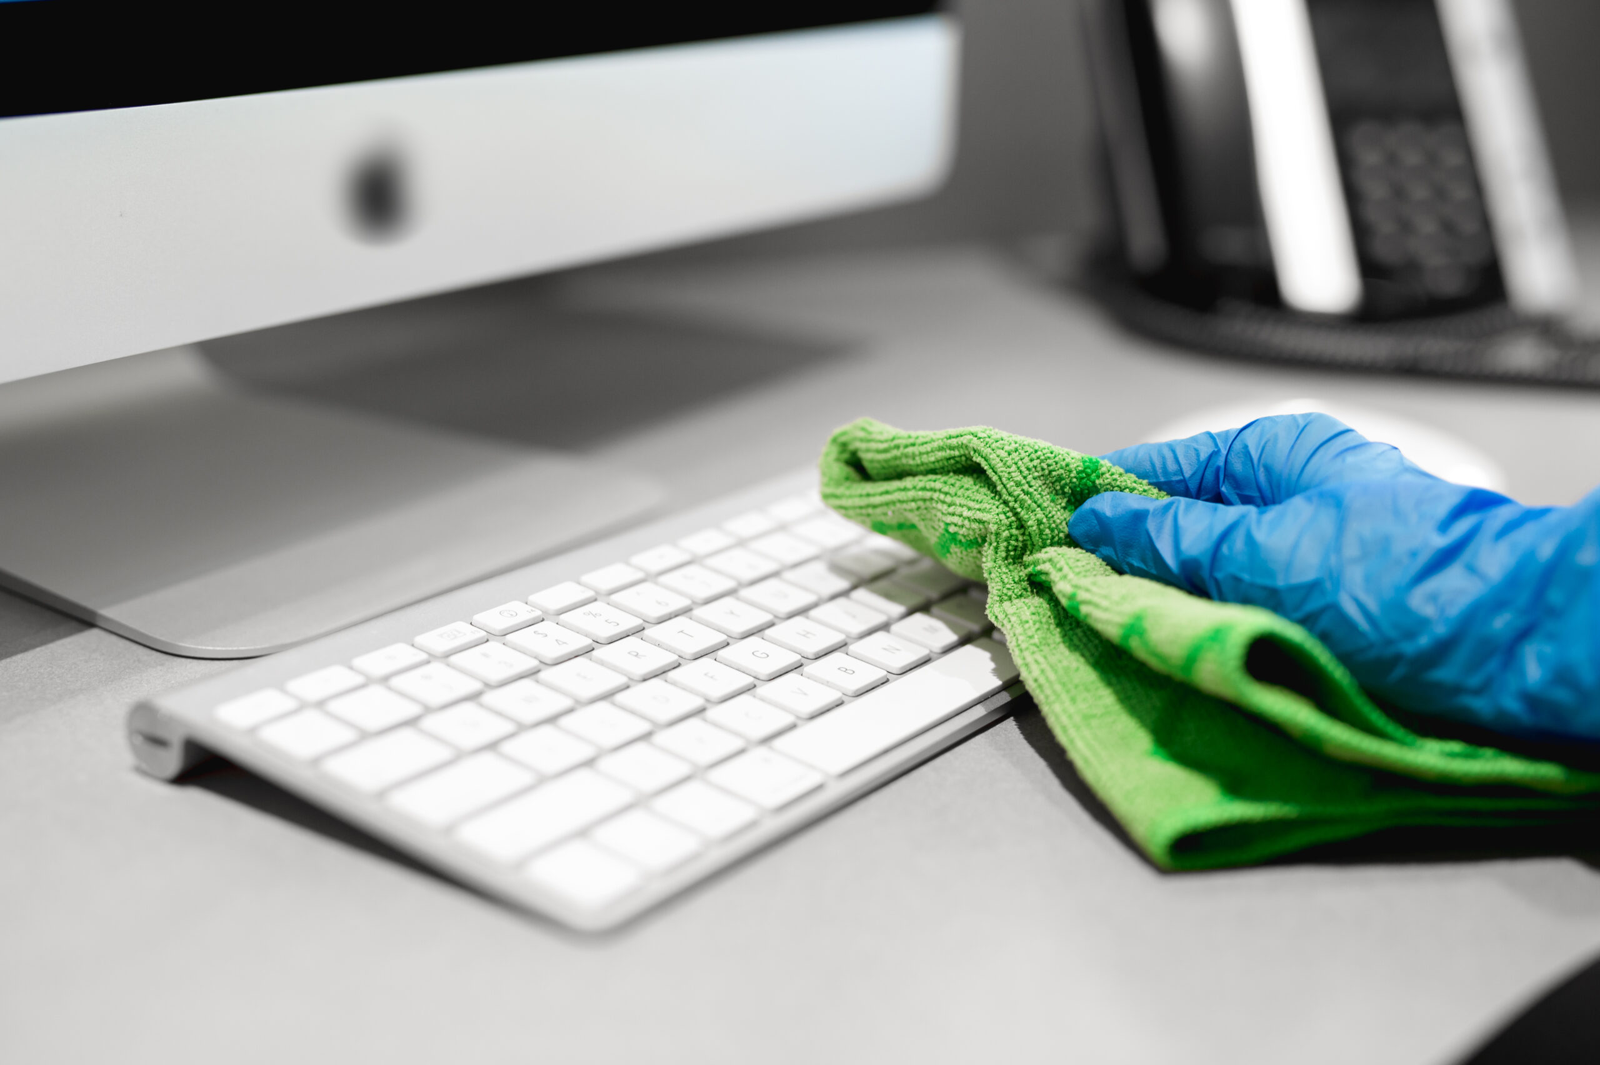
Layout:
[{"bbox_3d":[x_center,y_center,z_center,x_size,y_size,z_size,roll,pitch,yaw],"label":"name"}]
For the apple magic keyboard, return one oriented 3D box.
[{"bbox_3d":[-0.012,0.025,0.563,0.132,0.019,0.280,14,21,33],"label":"apple magic keyboard"}]

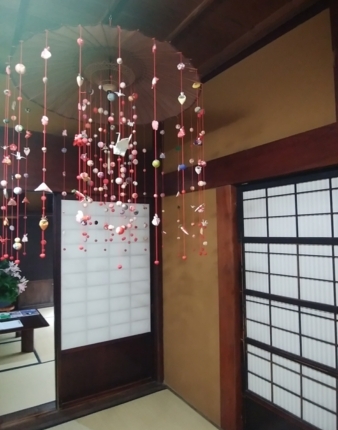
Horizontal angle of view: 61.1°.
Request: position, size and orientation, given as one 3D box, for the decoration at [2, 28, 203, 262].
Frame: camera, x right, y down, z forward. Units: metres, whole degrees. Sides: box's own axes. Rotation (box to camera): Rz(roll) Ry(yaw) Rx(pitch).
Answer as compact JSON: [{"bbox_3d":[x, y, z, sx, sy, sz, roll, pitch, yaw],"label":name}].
[{"bbox_3d":[-0.345,-0.360,1.700,1.100,1.210,1.100,2,-5,-29],"label":"decoration"}]

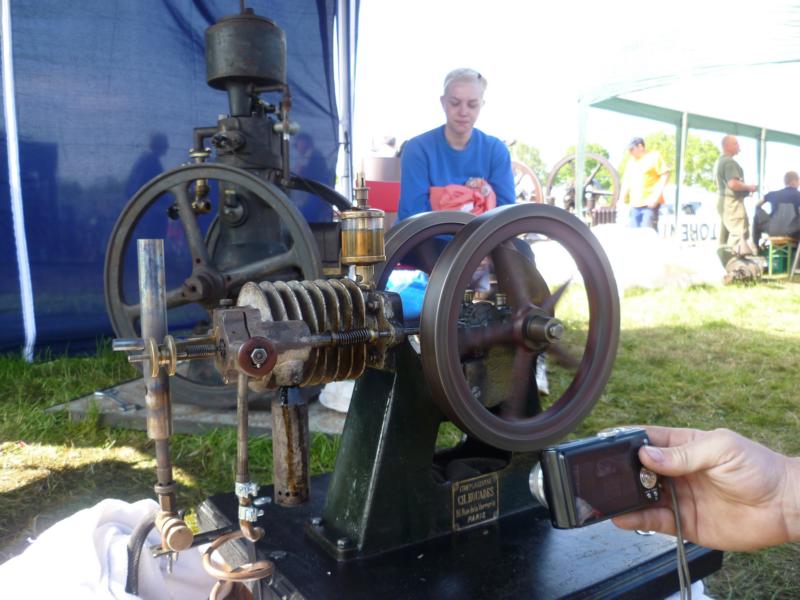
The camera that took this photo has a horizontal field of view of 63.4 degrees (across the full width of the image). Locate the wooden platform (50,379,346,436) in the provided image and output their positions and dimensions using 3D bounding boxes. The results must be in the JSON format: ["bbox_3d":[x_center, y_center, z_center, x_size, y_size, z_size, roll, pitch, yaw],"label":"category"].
[{"bbox_3d":[-0.443,0.324,2.116,1.036,0.060,0.720,1,6,12],"label":"wooden platform"}]

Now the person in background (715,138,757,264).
[{"bbox_3d":[4.143,-1.159,7.976,0.500,1.740,0.500,2,6,21],"label":"person in background"}]

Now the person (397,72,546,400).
[{"bbox_3d":[0.268,-0.259,2.316,0.520,1.150,0.680,-1,6,-2],"label":"person"}]

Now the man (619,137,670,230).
[{"bbox_3d":[3.093,-1.178,8.174,0.550,1.750,0.420,3,7,30],"label":"man"}]

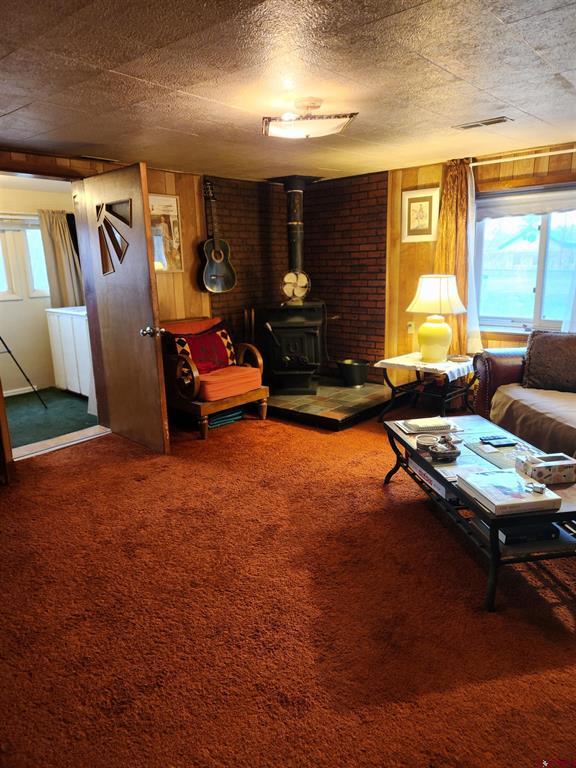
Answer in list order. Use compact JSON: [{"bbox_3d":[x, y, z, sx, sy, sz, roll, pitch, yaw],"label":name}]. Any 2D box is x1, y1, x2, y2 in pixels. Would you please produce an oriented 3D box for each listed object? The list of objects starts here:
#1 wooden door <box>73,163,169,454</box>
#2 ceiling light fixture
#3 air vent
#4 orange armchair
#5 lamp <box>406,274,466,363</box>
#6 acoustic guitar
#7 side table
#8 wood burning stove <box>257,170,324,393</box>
[{"bbox_3d":[-1.207,-0.537,3.853,0.760,2.010,0.045,11,18,41],"label":"wooden door"},{"bbox_3d":[0.093,-1.323,2.567,0.420,0.166,0.420,-1,14,0],"label":"ceiling light fixture"},{"bbox_3d":[1.167,-1.550,3.068,0.330,0.020,0.135,11,18,41],"label":"air vent"},{"bbox_3d":[-0.667,-0.106,4.493,0.750,0.870,0.730,-13,18,-40],"label":"orange armchair"},{"bbox_3d":[1.217,-0.535,4.216,0.490,0.700,0.490,11,18,41],"label":"lamp"},{"bbox_3d":[-0.688,-1.352,4.765,0.115,0.990,0.385,11,21,41],"label":"acoustic guitar"},{"bbox_3d":[1.195,0.064,4.336,0.610,0.520,0.700,11,18,41],"label":"side table"},{"bbox_3d":[0.045,-0.953,4.952,0.580,2.023,0.700,-2,14,-1],"label":"wood burning stove"}]

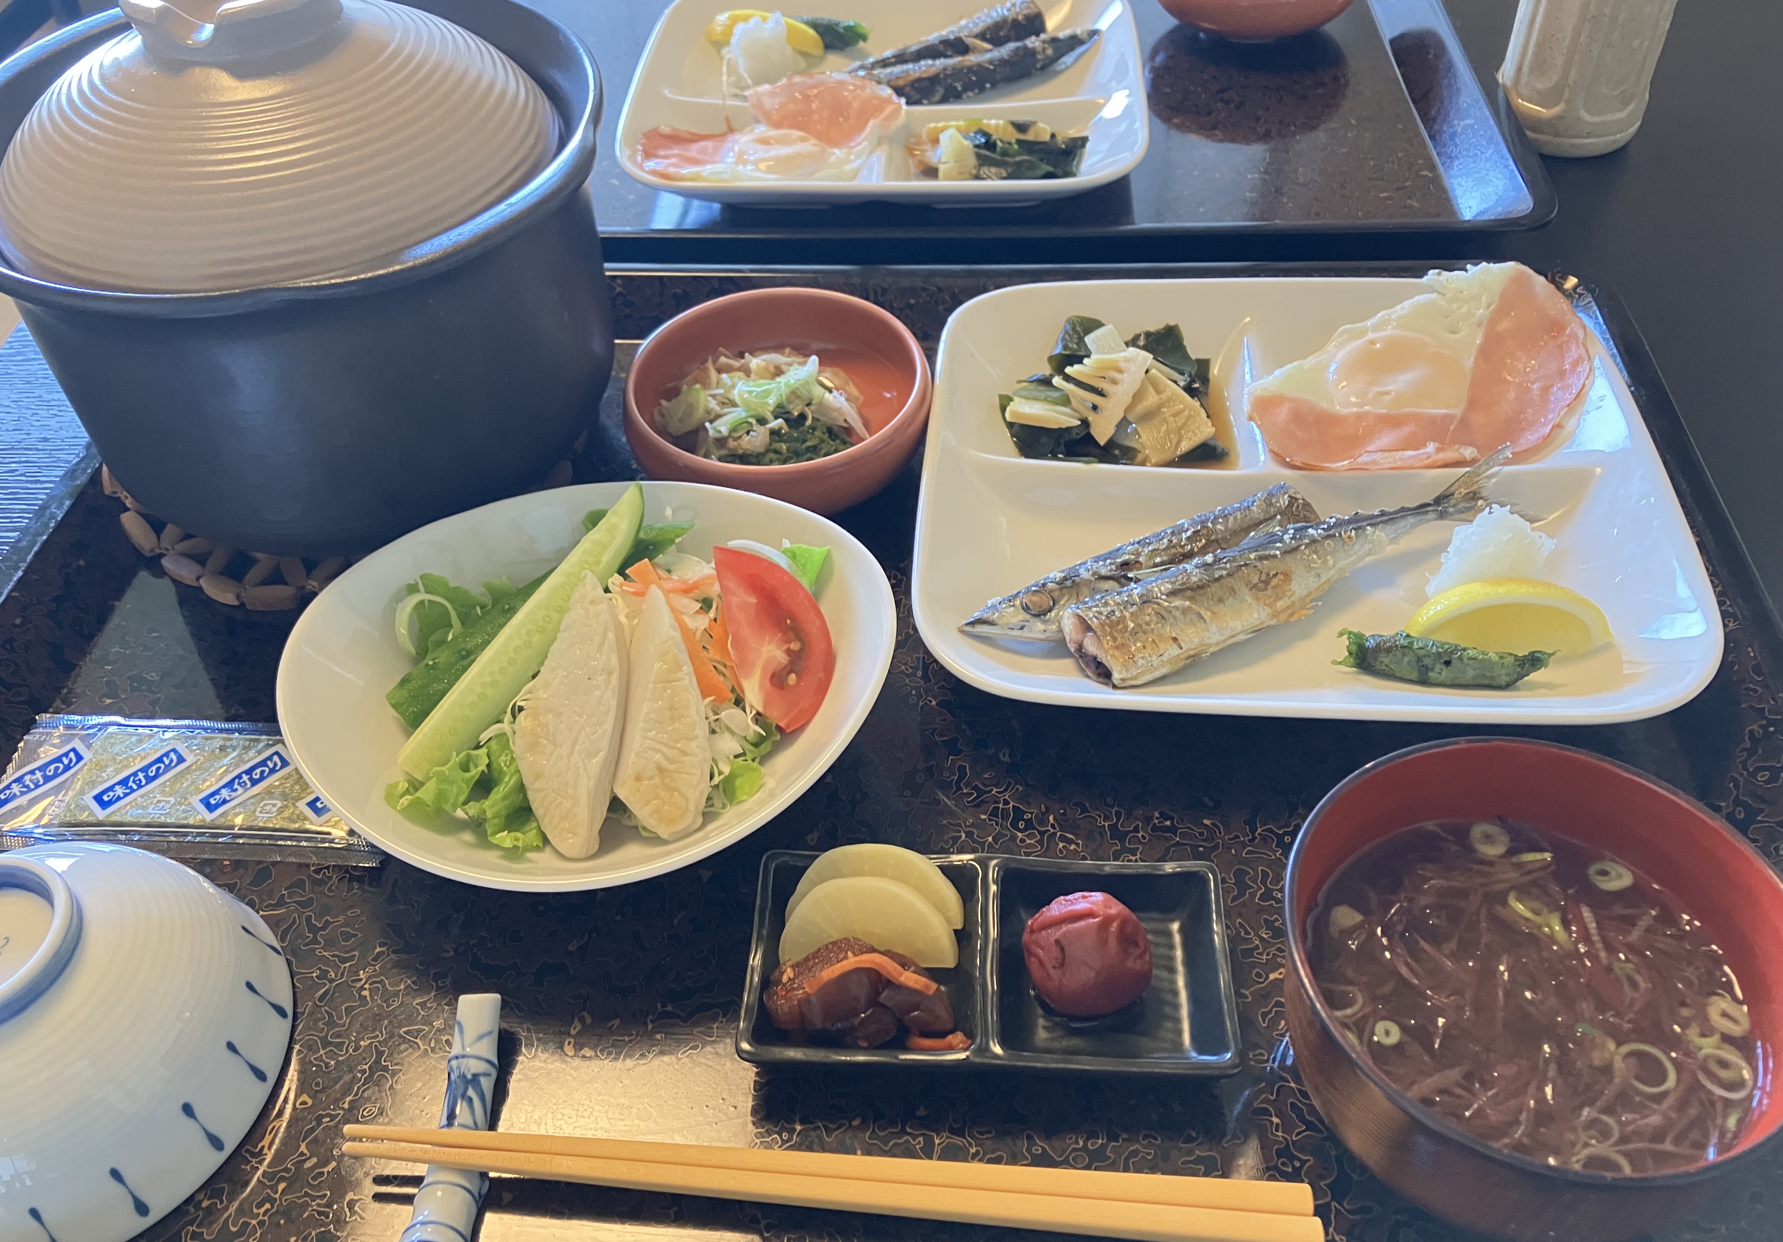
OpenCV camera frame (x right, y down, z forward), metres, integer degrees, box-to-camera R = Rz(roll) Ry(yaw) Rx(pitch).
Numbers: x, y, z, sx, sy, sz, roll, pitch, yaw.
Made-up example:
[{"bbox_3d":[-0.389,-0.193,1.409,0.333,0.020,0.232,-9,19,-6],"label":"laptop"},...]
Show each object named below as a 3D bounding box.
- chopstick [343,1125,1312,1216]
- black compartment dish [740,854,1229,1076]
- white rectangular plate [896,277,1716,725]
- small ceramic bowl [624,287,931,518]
[{"bbox_3d":[-0.018,0.136,0.360,0.243,0.007,0.009,3,47,2],"label":"chopstick"},{"bbox_3d":[0.026,0.097,0.394,0.129,0.021,0.064,1,47,3],"label":"black compartment dish"},{"bbox_3d":[0.141,-0.050,0.522,0.259,0.024,0.234,2,47,5],"label":"white rectangular plate"},{"bbox_3d":[-0.043,-0.082,0.550,0.116,0.040,0.116,-1,47,1],"label":"small ceramic bowl"}]

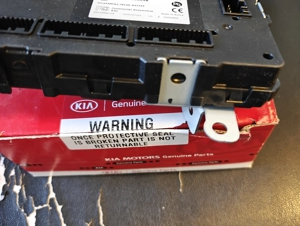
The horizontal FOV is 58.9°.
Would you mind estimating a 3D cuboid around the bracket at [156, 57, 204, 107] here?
[{"bbox_3d":[0.015,-0.016,0.143,0.022,0.033,0.005,3,51,-2],"label":"bracket"}]

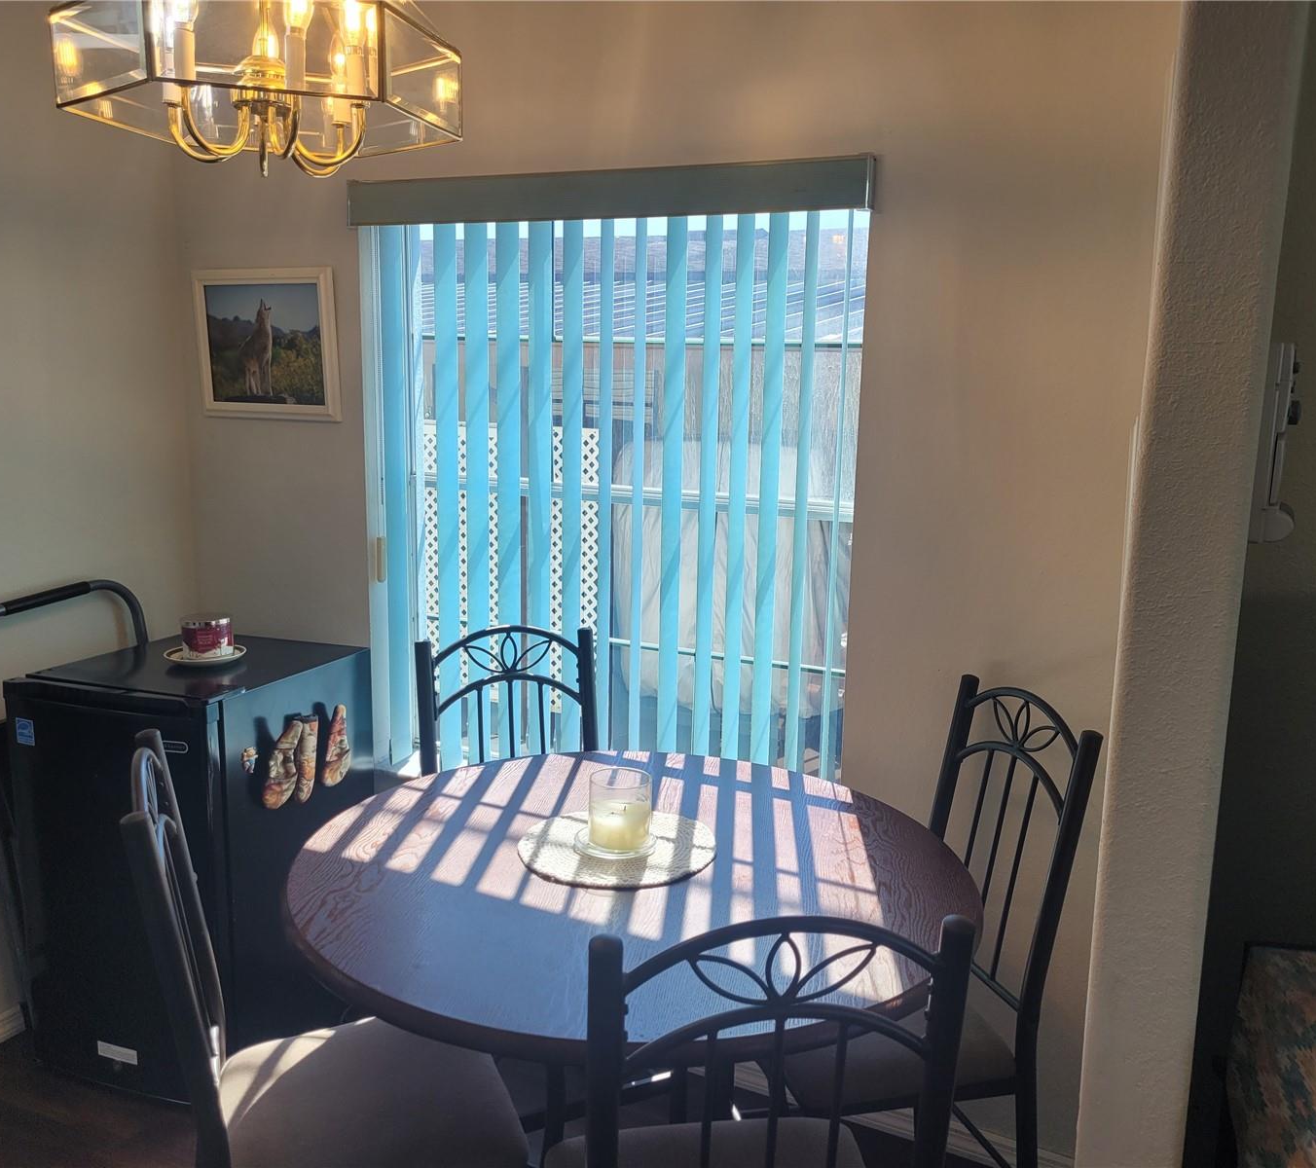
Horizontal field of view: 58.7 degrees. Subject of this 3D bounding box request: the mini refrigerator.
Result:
[{"bbox_3d":[-1.007,0.595,2.612,0.490,0.855,0.550,5,10,17],"label":"mini refrigerator"}]

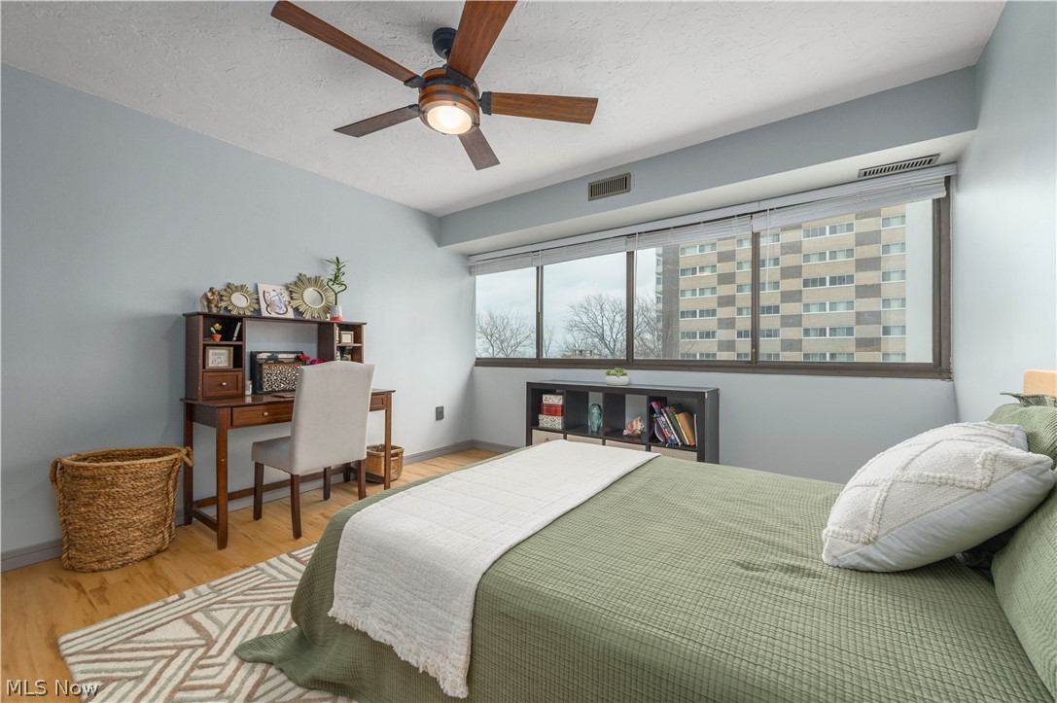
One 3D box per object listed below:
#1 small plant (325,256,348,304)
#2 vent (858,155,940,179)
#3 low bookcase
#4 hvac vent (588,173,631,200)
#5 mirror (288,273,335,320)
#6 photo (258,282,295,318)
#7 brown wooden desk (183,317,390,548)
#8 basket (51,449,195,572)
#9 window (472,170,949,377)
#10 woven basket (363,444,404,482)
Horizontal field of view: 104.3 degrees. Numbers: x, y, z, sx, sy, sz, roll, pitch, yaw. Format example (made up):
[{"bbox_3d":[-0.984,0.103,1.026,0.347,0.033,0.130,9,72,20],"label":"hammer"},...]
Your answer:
[{"bbox_3d":[-1.447,-0.540,3.104,0.150,0.360,0.160,0,0,36],"label":"small plant"},{"bbox_3d":[2.086,-1.051,2.325,0.336,0.020,0.148,0,0,36],"label":"vent"},{"bbox_3d":[0.708,0.664,3.329,1.468,0.770,0.400,0,0,36],"label":"low bookcase"},{"bbox_3d":[0.600,-1.214,3.042,0.334,0.132,0.020,0,0,36],"label":"hvac vent"},{"bbox_3d":[-1.616,-0.402,3.091,0.025,0.350,0.350,-22,-12,34],"label":"mirror"},{"bbox_3d":[-1.773,-0.346,2.885,0.020,0.254,0.204,-22,-12,34],"label":"photo"},{"bbox_3d":[-1.555,0.415,2.788,0.568,1.281,1.131,0,0,36],"label":"brown wooden desk"},{"bbox_3d":[-2.095,0.798,2.148,0.500,0.515,0.420,0,0,-42],"label":"basket"},{"bbox_3d":[0.923,-0.439,3.447,3.720,1.220,0.120,0,0,36],"label":"window"},{"bbox_3d":[-1.216,0.931,3.433,0.310,0.245,0.225,0,0,36],"label":"woven basket"}]

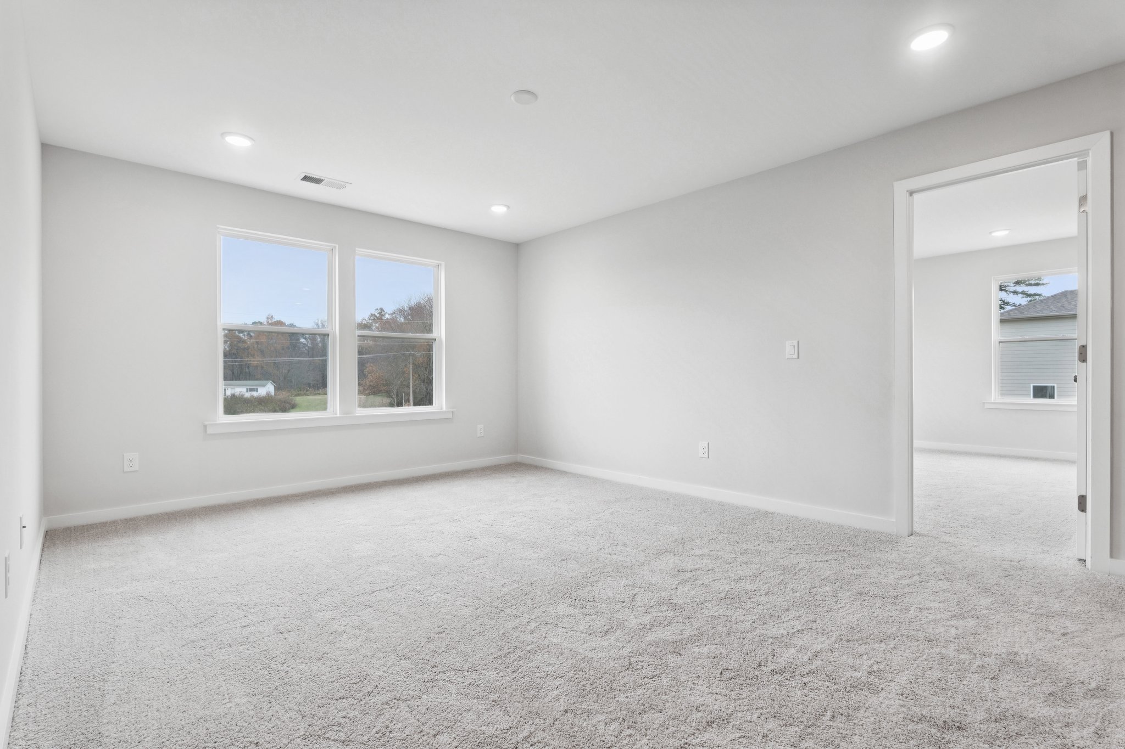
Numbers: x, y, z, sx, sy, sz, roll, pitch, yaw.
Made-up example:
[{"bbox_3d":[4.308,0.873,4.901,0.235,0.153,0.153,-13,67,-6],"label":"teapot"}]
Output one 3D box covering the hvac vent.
[{"bbox_3d":[-1.818,-1.457,3.806,0.345,0.018,0.195,0,0,-41],"label":"hvac vent"}]

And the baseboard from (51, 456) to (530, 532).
[{"bbox_3d":[-1.882,0.930,4.350,3.662,0.089,0.016,0,0,-41],"label":"baseboard"}]

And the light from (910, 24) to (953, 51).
[{"bbox_3d":[1.601,-1.464,2.186,0.178,0.020,0.178,0,0,-41],"label":"light"}]

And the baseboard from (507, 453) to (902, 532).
[{"bbox_3d":[0.750,0.921,4.290,0.016,0.089,3.580,0,0,-45],"label":"baseboard"}]

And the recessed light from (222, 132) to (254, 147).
[{"bbox_3d":[-2.012,-1.453,3.106,0.180,0.020,0.180,0,0,-41],"label":"recessed light"}]

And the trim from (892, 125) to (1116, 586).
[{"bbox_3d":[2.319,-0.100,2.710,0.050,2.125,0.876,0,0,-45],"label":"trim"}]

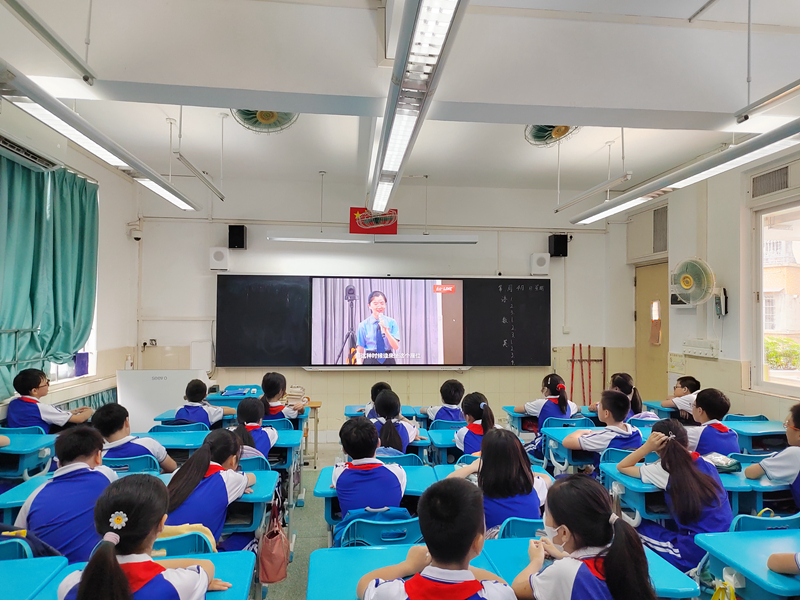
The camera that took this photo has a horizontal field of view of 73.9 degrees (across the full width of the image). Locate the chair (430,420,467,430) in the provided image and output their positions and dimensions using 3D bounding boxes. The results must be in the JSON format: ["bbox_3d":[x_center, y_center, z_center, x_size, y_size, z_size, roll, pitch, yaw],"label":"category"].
[{"bbox_3d":[0.403,1.318,4.187,0.420,0.800,0.460,1,-2,-5],"label":"chair"}]

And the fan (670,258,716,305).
[{"bbox_3d":[2.658,-0.161,4.766,0.300,0.450,0.430,2,-2,-37],"label":"fan"}]

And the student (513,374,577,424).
[{"bbox_3d":[1.279,1.193,4.622,0.470,1.090,0.670,1,-2,-21],"label":"student"}]

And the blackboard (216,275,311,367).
[{"bbox_3d":[-1.675,0.257,6.584,1.137,1.142,0.080,1,-2,-6],"label":"blackboard"}]

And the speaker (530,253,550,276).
[{"bbox_3d":[1.800,-0.452,6.869,0.215,0.280,0.150,1,-2,-5],"label":"speaker"}]

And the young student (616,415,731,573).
[{"bbox_3d":[1.331,1.134,2.566,0.440,1.120,0.700,1,-2,-20],"label":"young student"}]

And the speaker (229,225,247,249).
[{"bbox_3d":[-1.969,-0.754,6.477,0.185,0.275,0.180,1,-2,-5],"label":"speaker"}]

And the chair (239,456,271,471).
[{"bbox_3d":[-0.934,1.266,3.054,0.420,0.800,0.460,1,-2,-5],"label":"chair"}]

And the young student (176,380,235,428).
[{"bbox_3d":[-1.618,1.167,4.341,0.450,1.060,0.670,1,-2,2],"label":"young student"}]

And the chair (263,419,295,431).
[{"bbox_3d":[-1.050,1.321,4.232,0.430,0.800,0.460,1,-2,-5],"label":"chair"}]

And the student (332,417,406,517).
[{"bbox_3d":[-0.141,1.101,2.437,0.420,1.090,0.650,1,-2,-6],"label":"student"}]

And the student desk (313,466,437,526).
[{"bbox_3d":[-0.117,1.300,2.719,0.610,0.765,0.430,1,-2,-3],"label":"student desk"}]

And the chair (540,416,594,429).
[{"bbox_3d":[1.293,1.332,4.333,0.420,0.800,0.460,1,-2,-5],"label":"chair"}]

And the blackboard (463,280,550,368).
[{"bbox_3d":[1.382,0.291,6.880,1.165,1.135,0.080,1,-2,-6],"label":"blackboard"}]

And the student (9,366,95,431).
[{"bbox_3d":[-2.509,1.093,3.893,0.460,1.170,0.600,0,-2,16],"label":"student"}]

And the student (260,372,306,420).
[{"bbox_3d":[-0.959,1.165,4.346,0.430,1.120,0.580,0,-2,10],"label":"student"}]

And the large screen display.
[{"bbox_3d":[-0.157,0.276,6.660,1.920,1.090,0.090,1,-2,-5],"label":"large screen display"}]

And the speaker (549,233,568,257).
[{"bbox_3d":[2.056,-0.685,6.899,0.177,0.278,0.180,1,-2,-6],"label":"speaker"}]

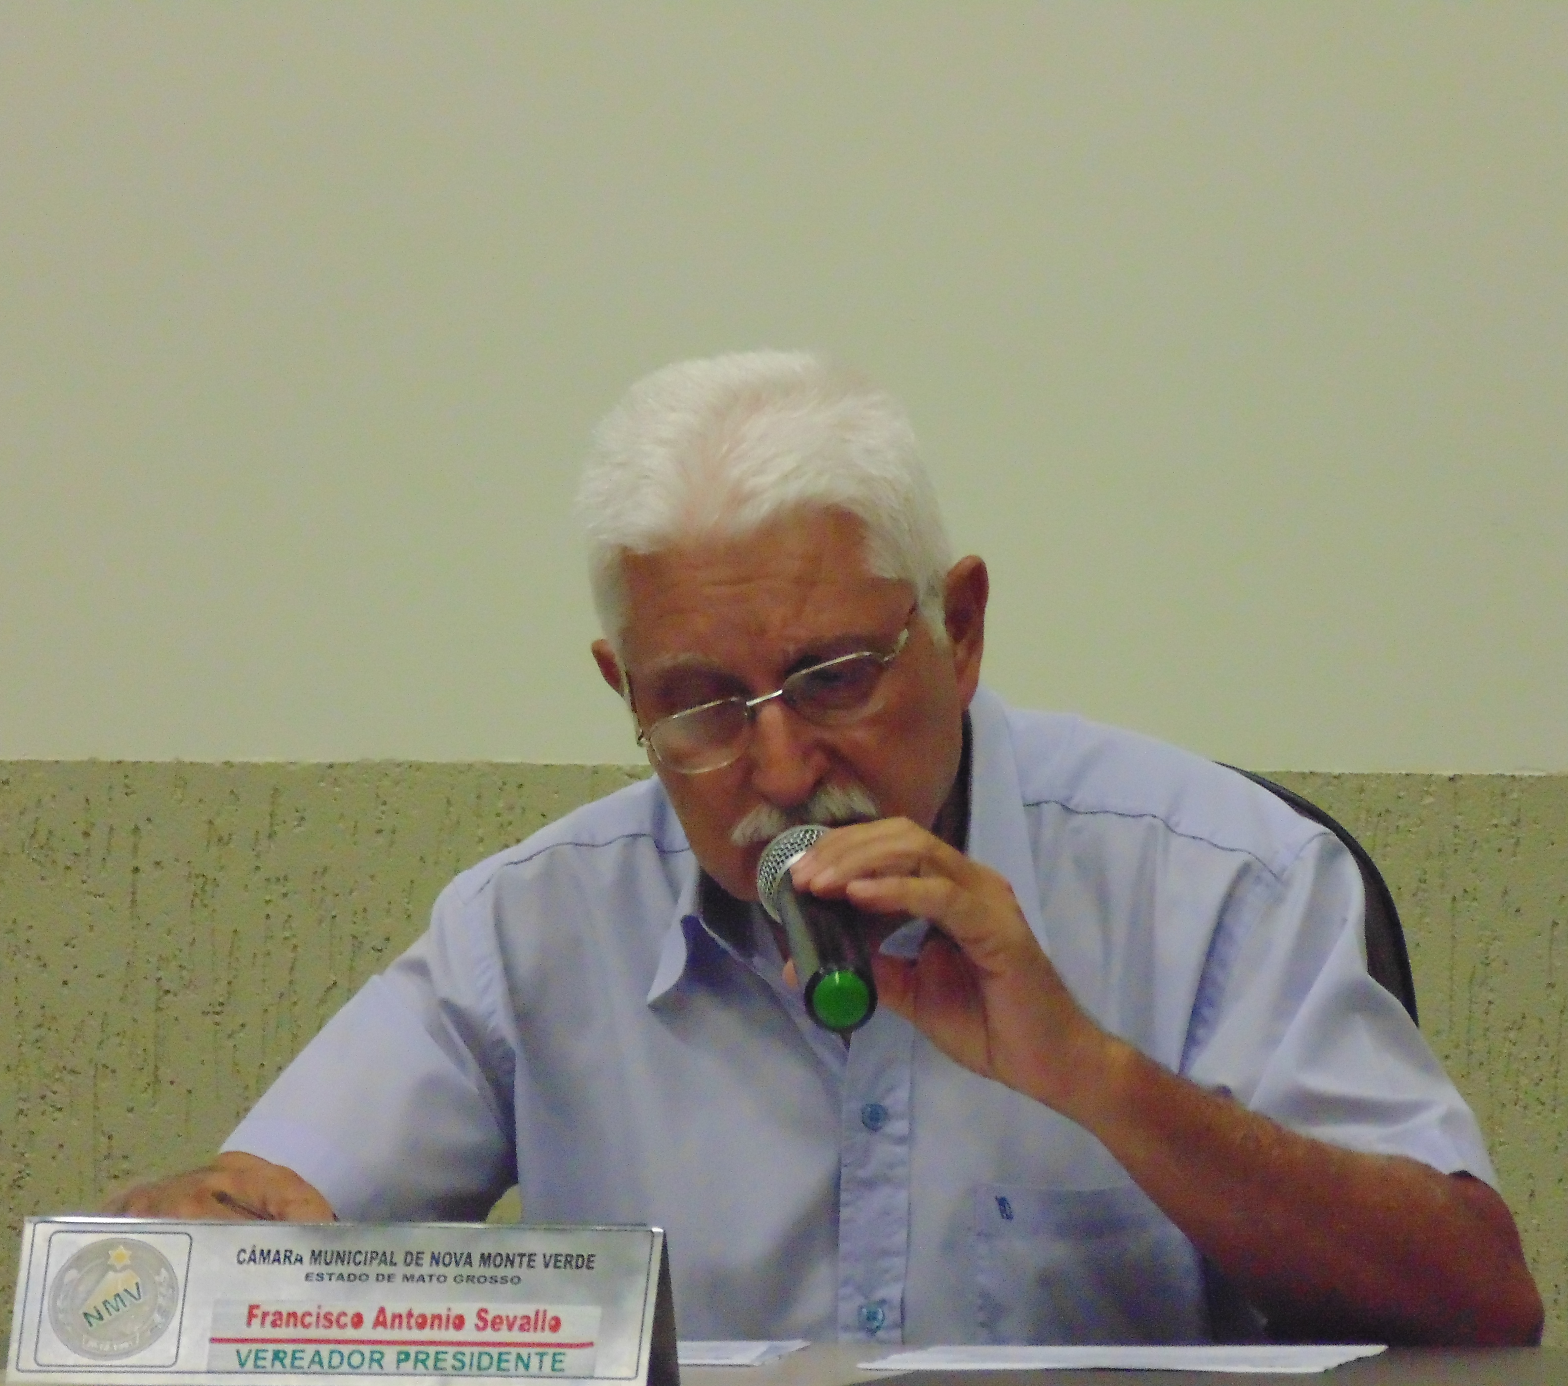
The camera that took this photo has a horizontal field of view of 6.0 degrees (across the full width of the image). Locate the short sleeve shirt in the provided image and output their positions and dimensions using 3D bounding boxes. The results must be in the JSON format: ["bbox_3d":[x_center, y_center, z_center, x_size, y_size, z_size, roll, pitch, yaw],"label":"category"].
[{"bbox_3d":[0.040,0.255,7.400,0.620,0.550,0.380,1,10,5],"label":"short sleeve shirt"}]

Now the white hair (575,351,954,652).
[{"bbox_3d":[-0.009,-0.070,7.320,0.185,0.190,0.210,-10,23,12],"label":"white hair"}]

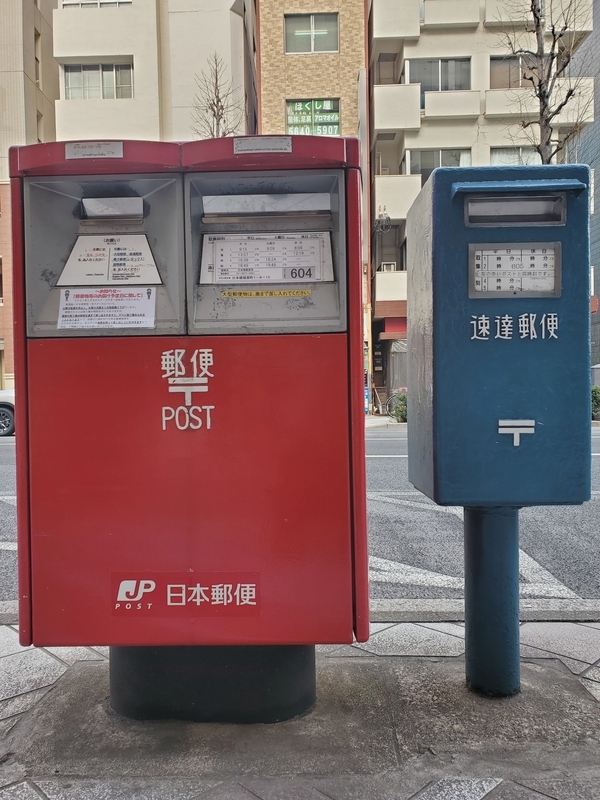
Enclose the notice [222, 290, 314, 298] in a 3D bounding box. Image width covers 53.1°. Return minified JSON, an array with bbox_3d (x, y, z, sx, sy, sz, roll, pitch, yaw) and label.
[{"bbox_3d":[-0.075,-0.238,1.359,0.203,0.018,0.010,-1,-17,1],"label":"notice"}]

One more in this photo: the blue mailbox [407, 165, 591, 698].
[{"bbox_3d":[0.507,0.107,1.565,0.368,1.312,0.387,-1,1,0],"label":"blue mailbox"}]

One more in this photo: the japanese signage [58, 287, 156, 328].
[{"bbox_3d":[-0.434,-0.208,1.355,0.220,0.101,0.010,-1,-17,1],"label":"japanese signage"}]

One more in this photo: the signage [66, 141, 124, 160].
[{"bbox_3d":[-0.444,-0.539,1.298,0.125,0.036,0.010,-1,1,1],"label":"signage"}]

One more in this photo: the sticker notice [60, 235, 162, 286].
[{"bbox_3d":[-0.435,-0.324,1.391,0.242,0.128,0.010,-1,-17,1],"label":"sticker notice"}]

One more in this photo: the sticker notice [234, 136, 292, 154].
[{"bbox_3d":[-0.079,-0.547,1.294,0.125,0.034,0.010,-1,1,1],"label":"sticker notice"}]

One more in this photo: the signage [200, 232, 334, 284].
[{"bbox_3d":[-0.075,-0.328,1.387,0.305,0.130,0.010,-1,-17,1],"label":"signage"}]

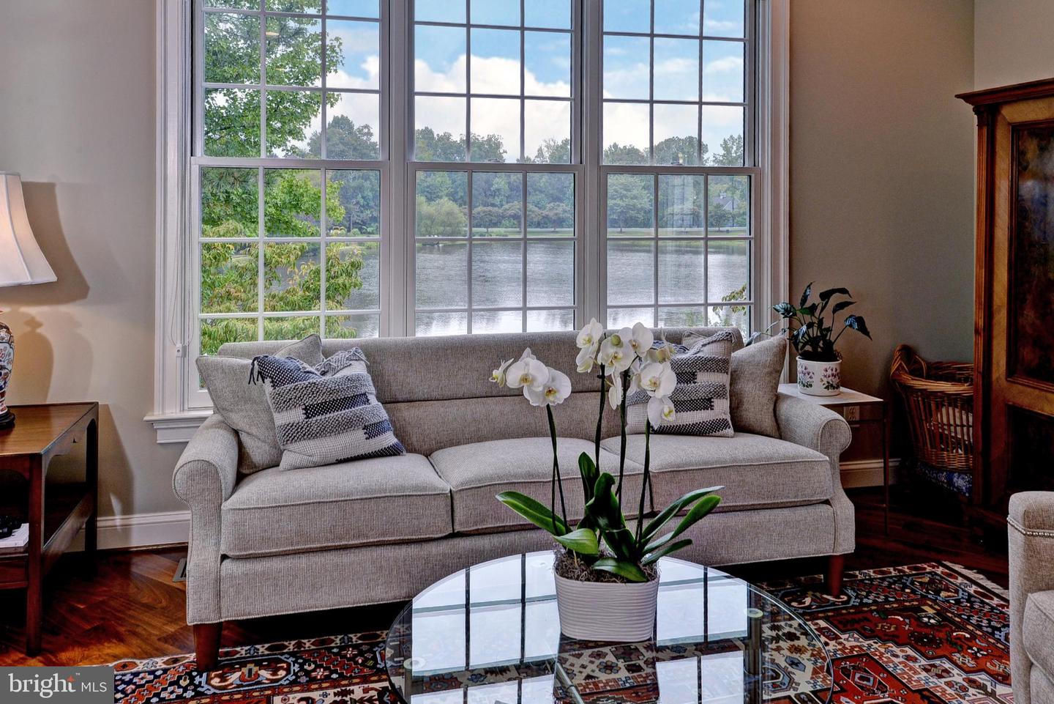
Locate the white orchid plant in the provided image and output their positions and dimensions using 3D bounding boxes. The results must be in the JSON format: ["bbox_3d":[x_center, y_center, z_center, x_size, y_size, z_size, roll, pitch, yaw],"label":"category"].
[{"bbox_3d":[0.160,0.200,1.596,0.447,0.510,0.310,0,6,3],"label":"white orchid plant"}]

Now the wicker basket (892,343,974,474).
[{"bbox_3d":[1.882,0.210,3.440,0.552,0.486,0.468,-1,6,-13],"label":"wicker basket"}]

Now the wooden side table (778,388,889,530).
[{"bbox_3d":[1.223,0.443,3.332,0.396,0.532,0.396,-1,6,-13],"label":"wooden side table"}]

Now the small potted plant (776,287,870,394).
[{"bbox_3d":[1.259,-0.054,3.372,0.414,0.471,0.360,1,6,11],"label":"small potted plant"}]

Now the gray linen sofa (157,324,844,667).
[{"bbox_3d":[-0.029,0.386,2.840,2.148,0.792,0.894,-1,6,-13],"label":"gray linen sofa"}]

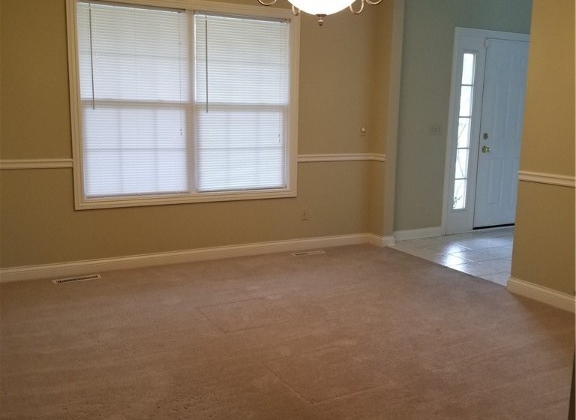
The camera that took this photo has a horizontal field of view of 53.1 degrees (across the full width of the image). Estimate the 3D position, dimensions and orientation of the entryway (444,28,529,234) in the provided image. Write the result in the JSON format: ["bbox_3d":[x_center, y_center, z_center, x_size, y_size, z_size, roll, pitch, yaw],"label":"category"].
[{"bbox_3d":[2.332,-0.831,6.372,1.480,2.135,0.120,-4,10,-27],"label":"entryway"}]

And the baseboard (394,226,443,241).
[{"bbox_3d":[1.363,0.244,5.998,0.689,0.105,0.018,-4,10,-27],"label":"baseboard"}]

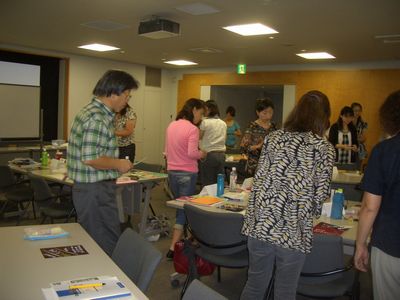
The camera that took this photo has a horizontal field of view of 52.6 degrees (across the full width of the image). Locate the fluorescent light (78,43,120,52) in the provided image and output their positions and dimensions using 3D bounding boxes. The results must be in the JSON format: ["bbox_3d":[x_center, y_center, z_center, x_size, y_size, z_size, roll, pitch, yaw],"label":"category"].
[{"bbox_3d":[-2.050,-2.101,8.249,0.600,0.060,0.600,6,5,39],"label":"fluorescent light"}]

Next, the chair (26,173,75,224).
[{"bbox_3d":[-1.286,0.630,3.823,0.550,0.790,0.520,-2,7,-42],"label":"chair"}]

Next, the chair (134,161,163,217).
[{"bbox_3d":[-0.795,0.568,4.819,0.520,0.790,0.550,7,6,38],"label":"chair"}]

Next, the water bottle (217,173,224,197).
[{"bbox_3d":[0.185,0.315,3.590,0.068,0.205,0.068,3,5,0],"label":"water bottle"}]

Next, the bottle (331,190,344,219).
[{"bbox_3d":[0.969,0.377,2.837,0.080,0.198,0.080,6,5,39],"label":"bottle"}]

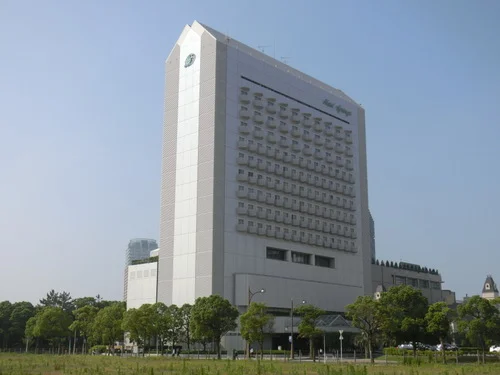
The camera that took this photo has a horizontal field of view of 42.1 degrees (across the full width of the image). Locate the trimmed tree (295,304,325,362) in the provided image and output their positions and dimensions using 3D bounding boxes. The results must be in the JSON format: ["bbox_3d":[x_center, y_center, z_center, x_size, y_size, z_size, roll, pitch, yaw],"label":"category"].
[{"bbox_3d":[6.677,15.965,71.247,3.352,6.085,3.352,-1,-14,5],"label":"trimmed tree"}]

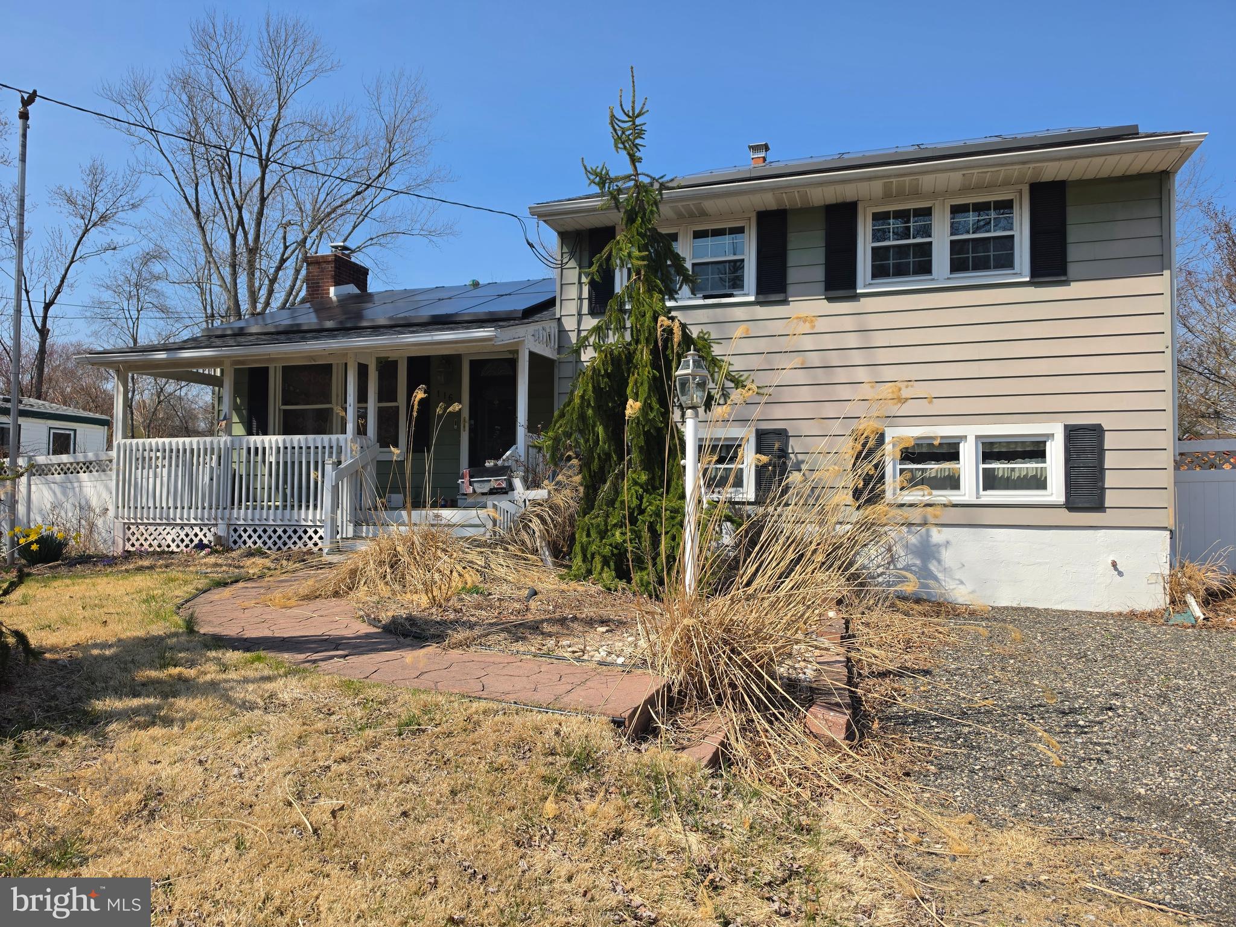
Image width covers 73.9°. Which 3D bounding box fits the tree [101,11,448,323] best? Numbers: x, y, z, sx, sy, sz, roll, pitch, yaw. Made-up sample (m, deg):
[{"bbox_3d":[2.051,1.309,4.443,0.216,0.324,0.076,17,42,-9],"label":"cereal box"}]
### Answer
[{"bbox_3d":[-10.420,-6.048,25.000,10.500,15.800,10.000,0,-2,17],"label":"tree"}]

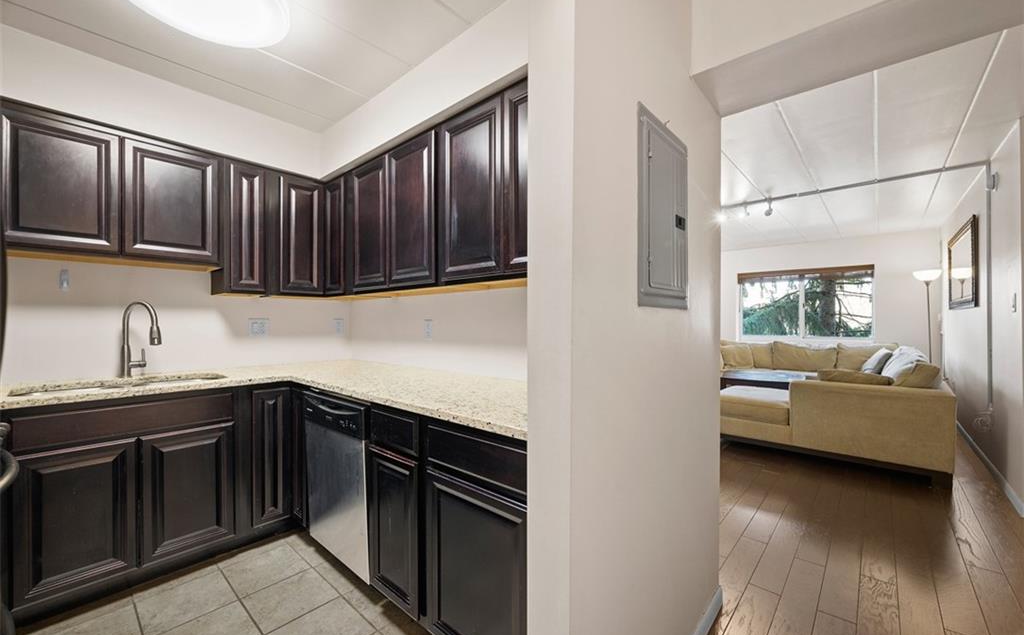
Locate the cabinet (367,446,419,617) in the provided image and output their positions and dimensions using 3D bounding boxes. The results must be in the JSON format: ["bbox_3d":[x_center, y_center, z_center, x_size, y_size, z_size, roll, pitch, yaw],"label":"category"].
[{"bbox_3d":[-0.280,0.814,1.738,0.360,0.570,0.550,-1,-1,42],"label":"cabinet"}]

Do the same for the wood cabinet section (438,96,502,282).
[{"bbox_3d":[-0.087,-0.525,1.859,0.413,0.756,0.320,-1,-1,41],"label":"wood cabinet section"}]

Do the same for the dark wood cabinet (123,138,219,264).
[{"bbox_3d":[-1.879,-0.587,2.192,0.330,0.585,0.380,-1,-1,42],"label":"dark wood cabinet"}]

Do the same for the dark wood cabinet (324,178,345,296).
[{"bbox_3d":[-1.040,-0.519,2.679,0.260,0.750,0.310,0,-1,41],"label":"dark wood cabinet"}]

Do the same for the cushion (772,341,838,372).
[{"bbox_3d":[4.152,0.552,5.657,0.740,0.410,0.210,-1,-1,42],"label":"cushion"}]

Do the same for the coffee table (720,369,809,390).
[{"bbox_3d":[3.266,1.011,5.251,0.930,0.450,0.850,0,0,43],"label":"coffee table"}]

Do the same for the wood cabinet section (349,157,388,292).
[{"bbox_3d":[-0.731,-0.518,2.428,0.436,0.756,0.320,-1,-1,41],"label":"wood cabinet section"}]

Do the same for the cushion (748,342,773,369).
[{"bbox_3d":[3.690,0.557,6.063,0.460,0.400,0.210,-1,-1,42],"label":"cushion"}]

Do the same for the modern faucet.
[{"bbox_3d":[-1.976,0.123,2.143,0.235,0.415,0.110,0,0,10],"label":"modern faucet"}]

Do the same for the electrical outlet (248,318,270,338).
[{"bbox_3d":[-1.674,0.071,2.643,0.012,0.119,0.117,0,-1,41],"label":"electrical outlet"}]

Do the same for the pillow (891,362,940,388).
[{"bbox_3d":[3.484,0.579,3.494,0.190,0.410,0.550,28,18,39],"label":"pillow"}]

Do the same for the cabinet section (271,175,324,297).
[{"bbox_3d":[-1.468,-0.516,2.631,0.335,0.764,0.318,-1,-1,41],"label":"cabinet section"}]

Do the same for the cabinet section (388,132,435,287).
[{"bbox_3d":[-0.409,-0.521,2.144,0.422,0.756,0.320,-1,-1,41],"label":"cabinet section"}]

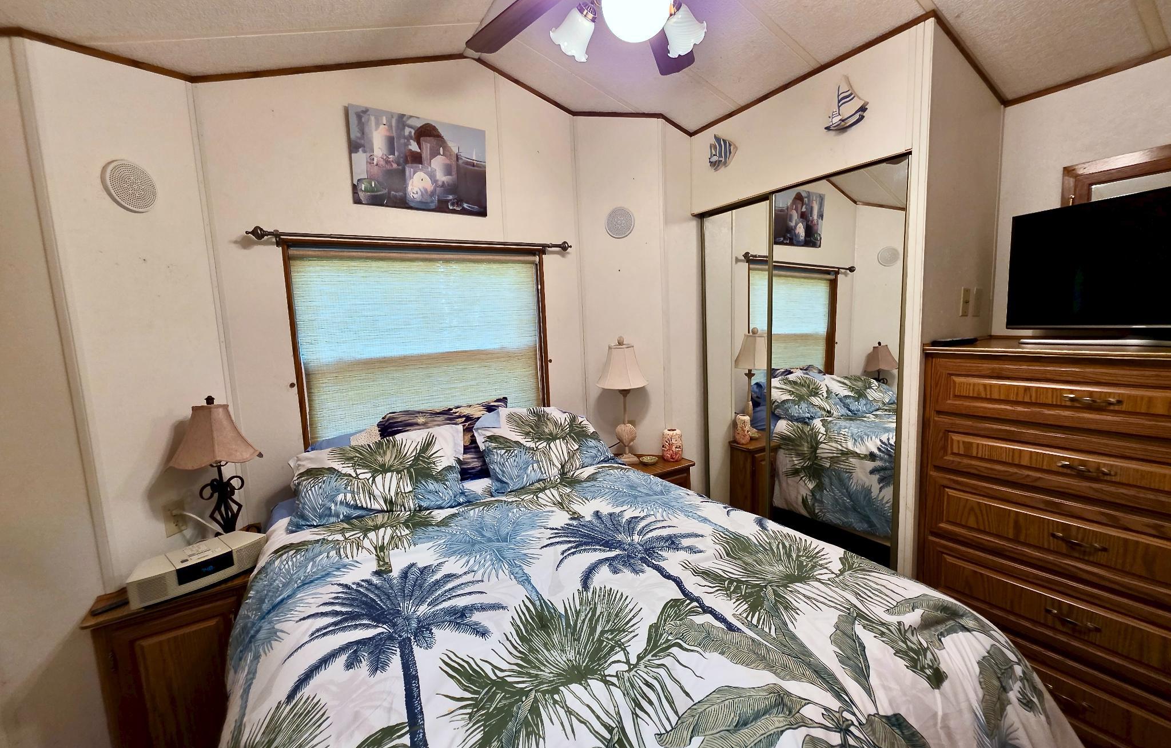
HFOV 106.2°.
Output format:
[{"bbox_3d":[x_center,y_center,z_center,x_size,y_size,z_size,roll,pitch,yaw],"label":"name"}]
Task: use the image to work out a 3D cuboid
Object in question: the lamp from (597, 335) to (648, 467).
[{"bbox_3d":[0.228,0.151,2.558,0.305,0.735,0.305,-1,6,13],"label":"lamp"}]

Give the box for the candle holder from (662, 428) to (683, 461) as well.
[{"bbox_3d":[0.510,0.418,2.580,0.117,0.176,0.100,-1,6,11],"label":"candle holder"}]

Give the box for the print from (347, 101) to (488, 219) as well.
[{"bbox_3d":[-0.791,-1.014,2.142,0.620,0.430,0.027,-6,10,-31],"label":"print"}]

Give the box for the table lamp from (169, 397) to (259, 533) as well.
[{"bbox_3d":[-1.391,0.383,1.677,0.205,0.600,0.205,-1,6,13],"label":"table lamp"}]

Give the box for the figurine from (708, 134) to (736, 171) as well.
[{"bbox_3d":[0.739,-1.208,2.379,0.032,0.188,0.180,-6,7,-31],"label":"figurine"}]

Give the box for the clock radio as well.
[{"bbox_3d":[-1.317,0.650,1.505,0.195,0.103,0.357,2,8,38],"label":"clock radio"}]

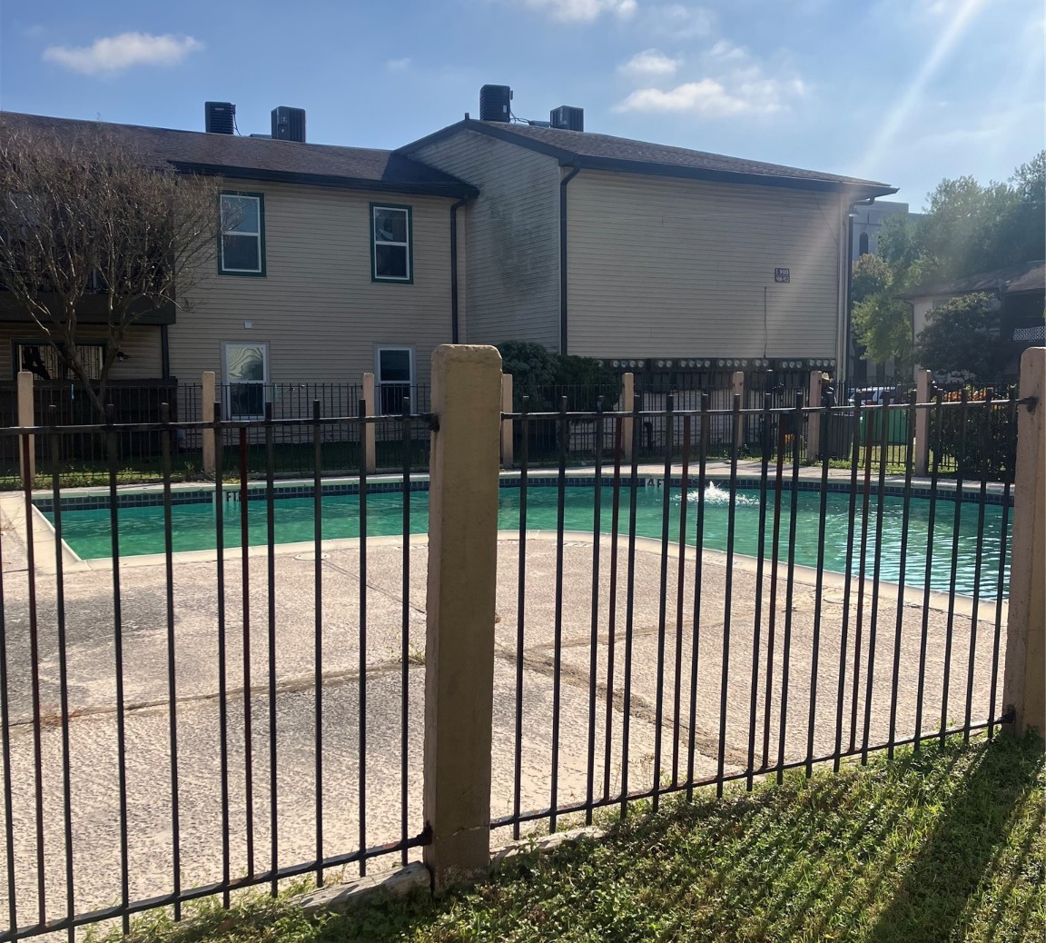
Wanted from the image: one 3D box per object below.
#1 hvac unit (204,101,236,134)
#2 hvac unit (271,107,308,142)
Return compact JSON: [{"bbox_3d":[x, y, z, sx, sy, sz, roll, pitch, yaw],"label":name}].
[{"bbox_3d":[-7.057,-8.215,26.235,0.590,0.720,0.580,-1,5,-6],"label":"hvac unit"},{"bbox_3d":[-5.628,-8.337,27.128,0.650,0.790,0.640,-3,6,-30],"label":"hvac unit"}]

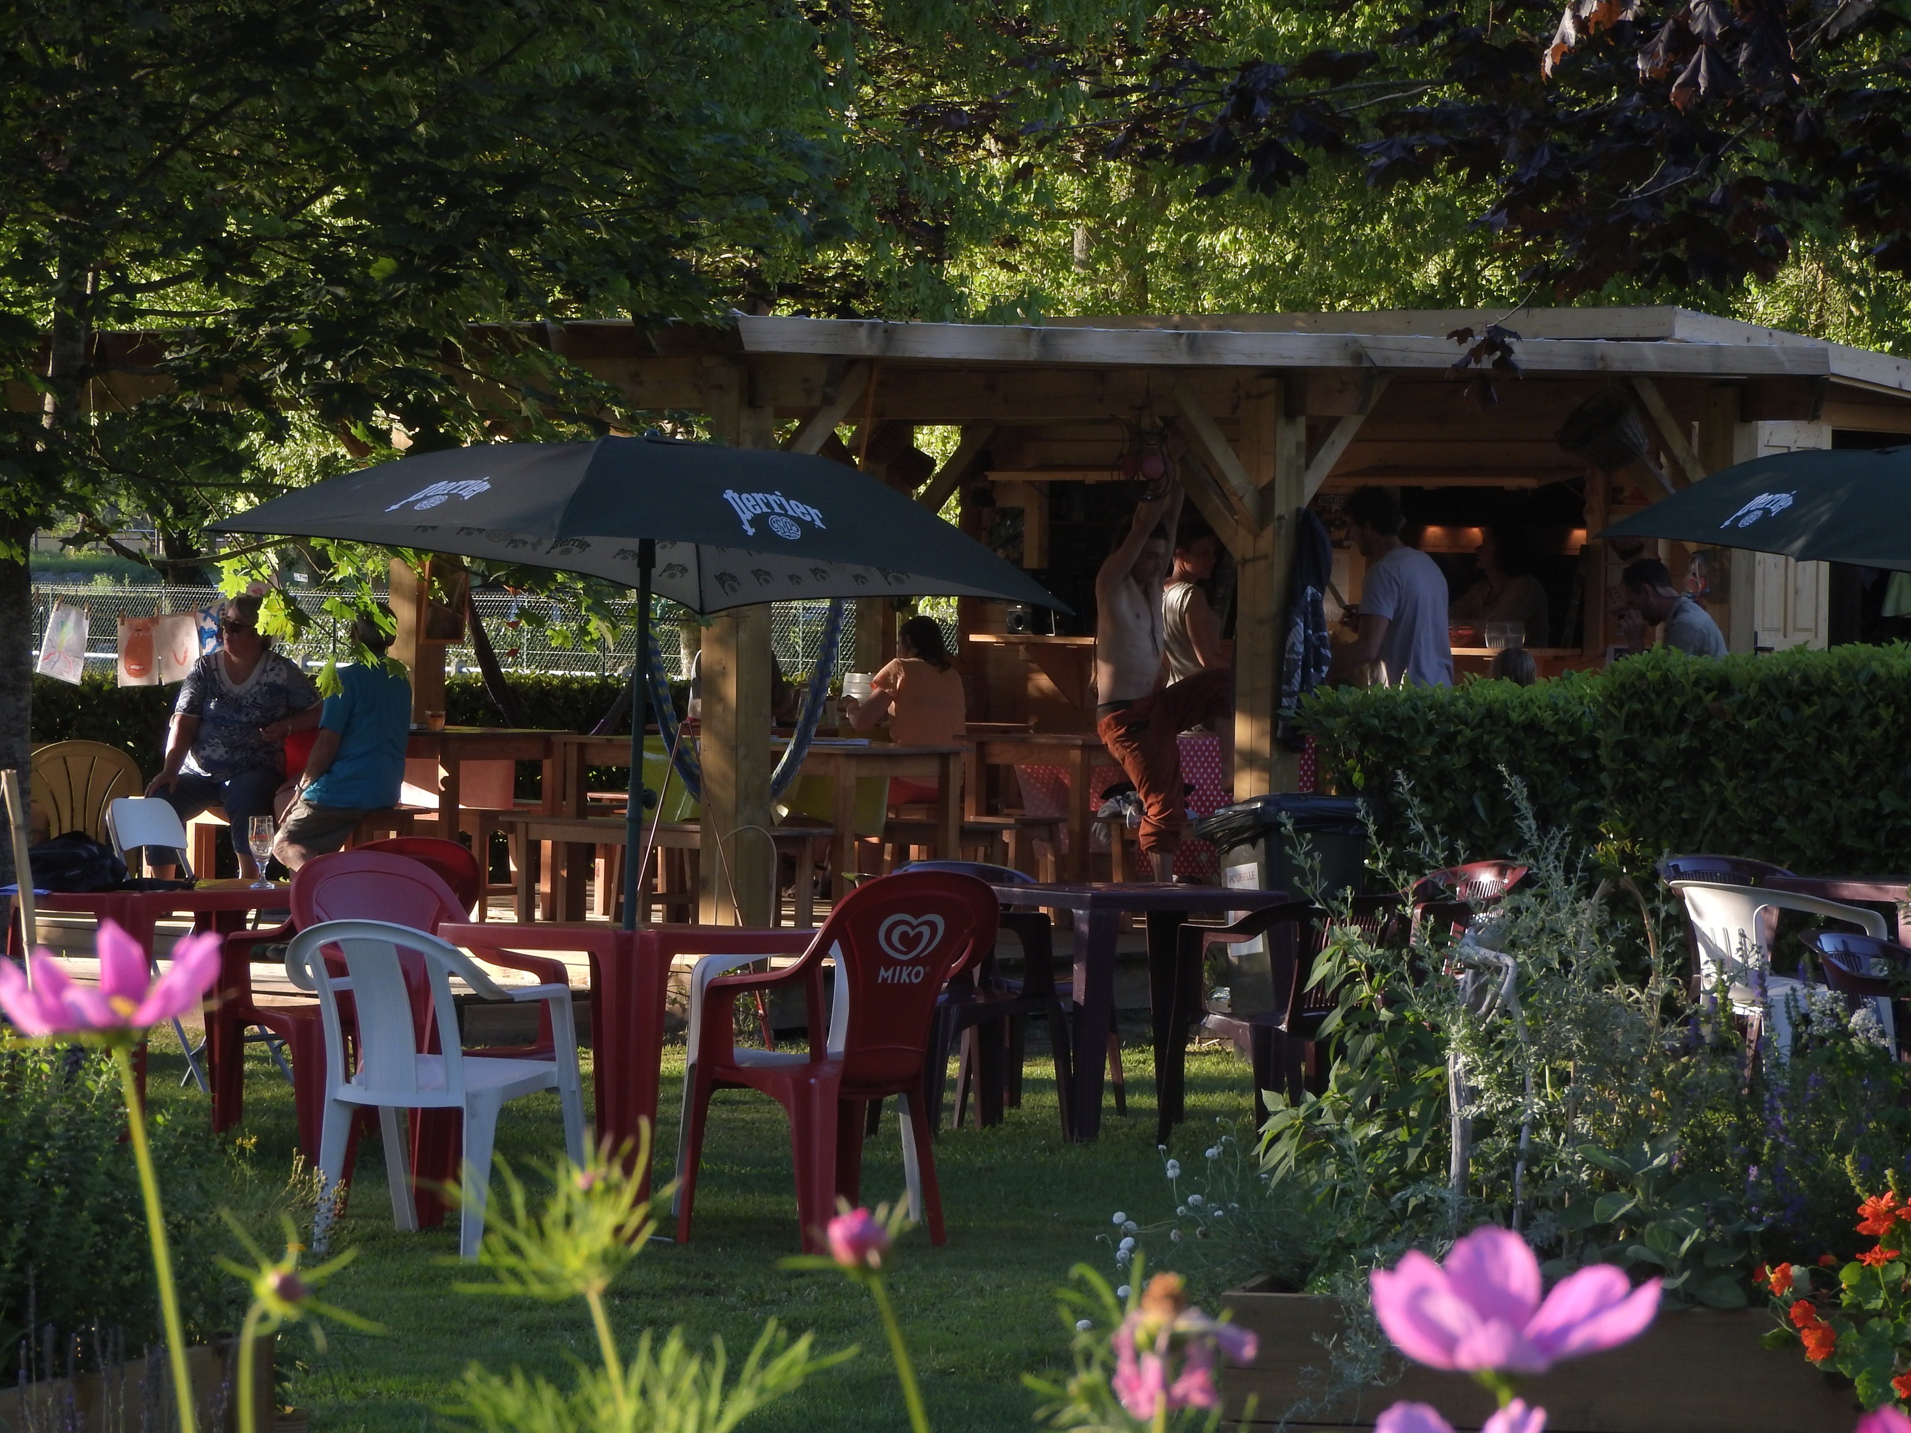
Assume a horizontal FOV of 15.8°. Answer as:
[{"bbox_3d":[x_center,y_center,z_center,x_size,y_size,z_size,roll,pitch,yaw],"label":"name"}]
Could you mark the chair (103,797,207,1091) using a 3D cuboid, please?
[{"bbox_3d":[-2.330,0.715,21.600,0.510,0.890,0.460,1,0,42],"label":"chair"}]

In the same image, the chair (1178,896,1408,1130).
[{"bbox_3d":[0.955,0.893,20.200,0.570,0.770,0.570,1,0,44],"label":"chair"}]

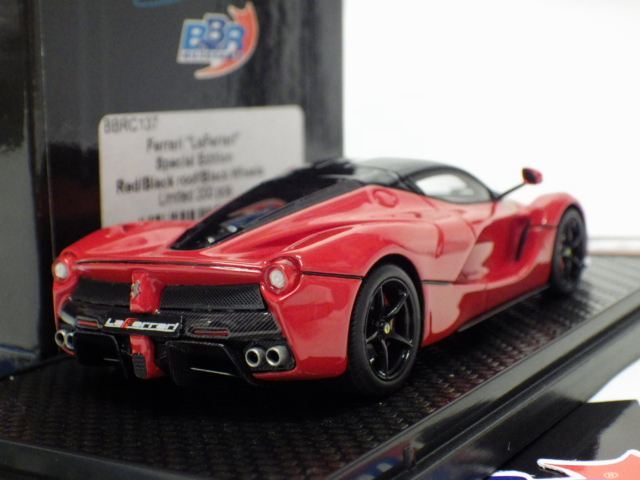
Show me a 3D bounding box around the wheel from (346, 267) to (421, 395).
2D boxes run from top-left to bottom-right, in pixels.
[{"bbox_3d":[0.006,0.011,0.139,0.007,0.017,0.017,1,10,34],"label":"wheel"}]

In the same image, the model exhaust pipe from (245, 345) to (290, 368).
[{"bbox_3d":[-0.006,0.013,0.125,0.004,0.002,0.003,1,10,34],"label":"model exhaust pipe"}]

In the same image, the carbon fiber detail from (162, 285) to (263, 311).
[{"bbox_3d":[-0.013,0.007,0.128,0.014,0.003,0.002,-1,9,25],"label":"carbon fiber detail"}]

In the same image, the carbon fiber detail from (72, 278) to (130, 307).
[{"bbox_3d":[-0.027,0.007,0.138,0.014,0.003,0.002,3,11,43],"label":"carbon fiber detail"}]

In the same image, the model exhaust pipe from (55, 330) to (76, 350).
[{"bbox_3d":[-0.033,0.013,0.144,0.004,0.002,0.003,1,10,34],"label":"model exhaust pipe"}]

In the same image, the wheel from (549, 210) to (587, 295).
[{"bbox_3d":[0.041,0.002,0.188,0.006,0.015,0.015,1,10,34],"label":"wheel"}]

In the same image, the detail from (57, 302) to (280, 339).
[{"bbox_3d":[-0.020,0.010,0.133,0.036,0.004,0.004,1,10,34],"label":"detail"}]

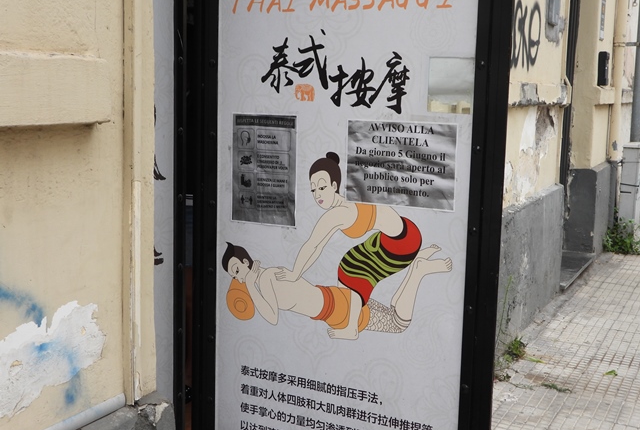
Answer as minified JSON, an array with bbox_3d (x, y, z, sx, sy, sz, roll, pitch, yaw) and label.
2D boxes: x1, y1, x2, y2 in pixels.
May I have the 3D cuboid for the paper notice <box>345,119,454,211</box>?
[{"bbox_3d":[0.200,-0.126,2.173,0.297,0.210,0.010,6,9,29],"label":"paper notice"}]

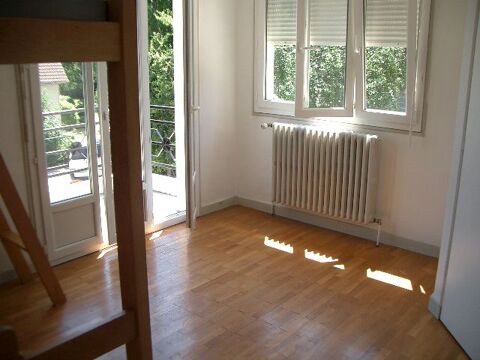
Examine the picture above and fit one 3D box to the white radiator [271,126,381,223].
[{"bbox_3d":[0.693,-0.077,4.159,0.941,0.719,0.140,12,19,39],"label":"white radiator"}]

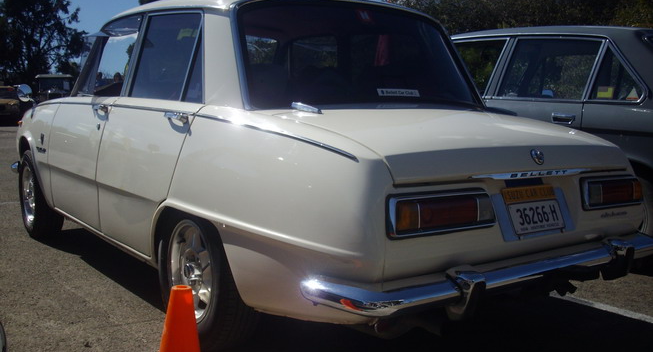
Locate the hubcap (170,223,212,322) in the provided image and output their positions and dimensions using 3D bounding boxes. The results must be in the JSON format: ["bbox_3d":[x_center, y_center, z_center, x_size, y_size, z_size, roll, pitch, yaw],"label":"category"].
[{"bbox_3d":[-0.477,0.346,2.521,0.070,0.373,0.373,-4,8,-36],"label":"hubcap"}]

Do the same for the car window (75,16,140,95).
[{"bbox_3d":[-1.029,-0.551,3.313,0.050,0.355,0.640,16,-4,-36],"label":"car window"}]

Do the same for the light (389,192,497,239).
[{"bbox_3d":[0.312,0.098,1.893,0.370,0.110,0.050,-4,-5,-33],"label":"light"}]

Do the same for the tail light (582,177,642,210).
[{"bbox_3d":[0.963,0.053,2.363,0.370,0.110,0.050,-4,-5,-38],"label":"tail light"}]

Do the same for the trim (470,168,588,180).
[{"bbox_3d":[0.639,-0.009,2.119,0.550,0.026,0.030,-4,8,-36],"label":"trim"}]

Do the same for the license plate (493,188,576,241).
[{"bbox_3d":[0.639,0.108,2.129,0.335,0.142,0.025,-4,-16,-36],"label":"license plate"}]

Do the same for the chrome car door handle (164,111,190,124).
[{"bbox_3d":[-0.511,-0.200,2.391,0.038,0.036,0.135,-4,8,-35],"label":"chrome car door handle"}]

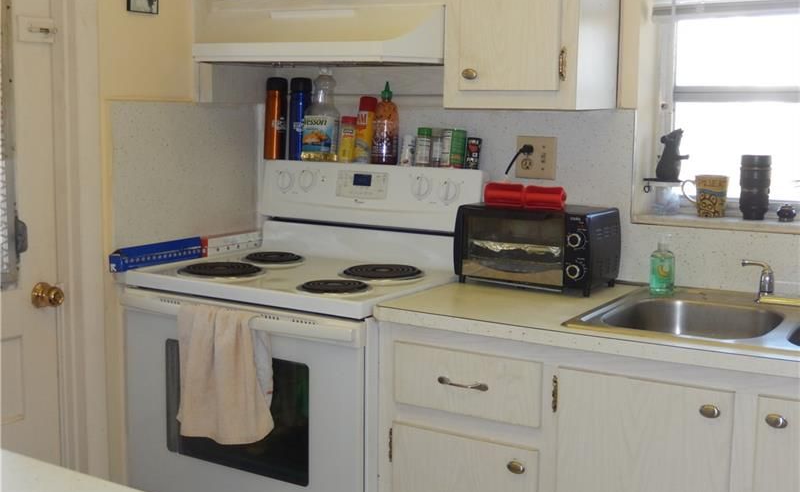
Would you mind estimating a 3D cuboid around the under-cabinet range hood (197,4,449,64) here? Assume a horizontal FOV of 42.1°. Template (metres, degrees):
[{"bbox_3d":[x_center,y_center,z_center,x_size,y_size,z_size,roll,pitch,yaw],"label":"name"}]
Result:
[{"bbox_3d":[-0.188,-0.557,2.797,0.757,0.150,0.440,6,9,31],"label":"under-cabinet range hood"}]

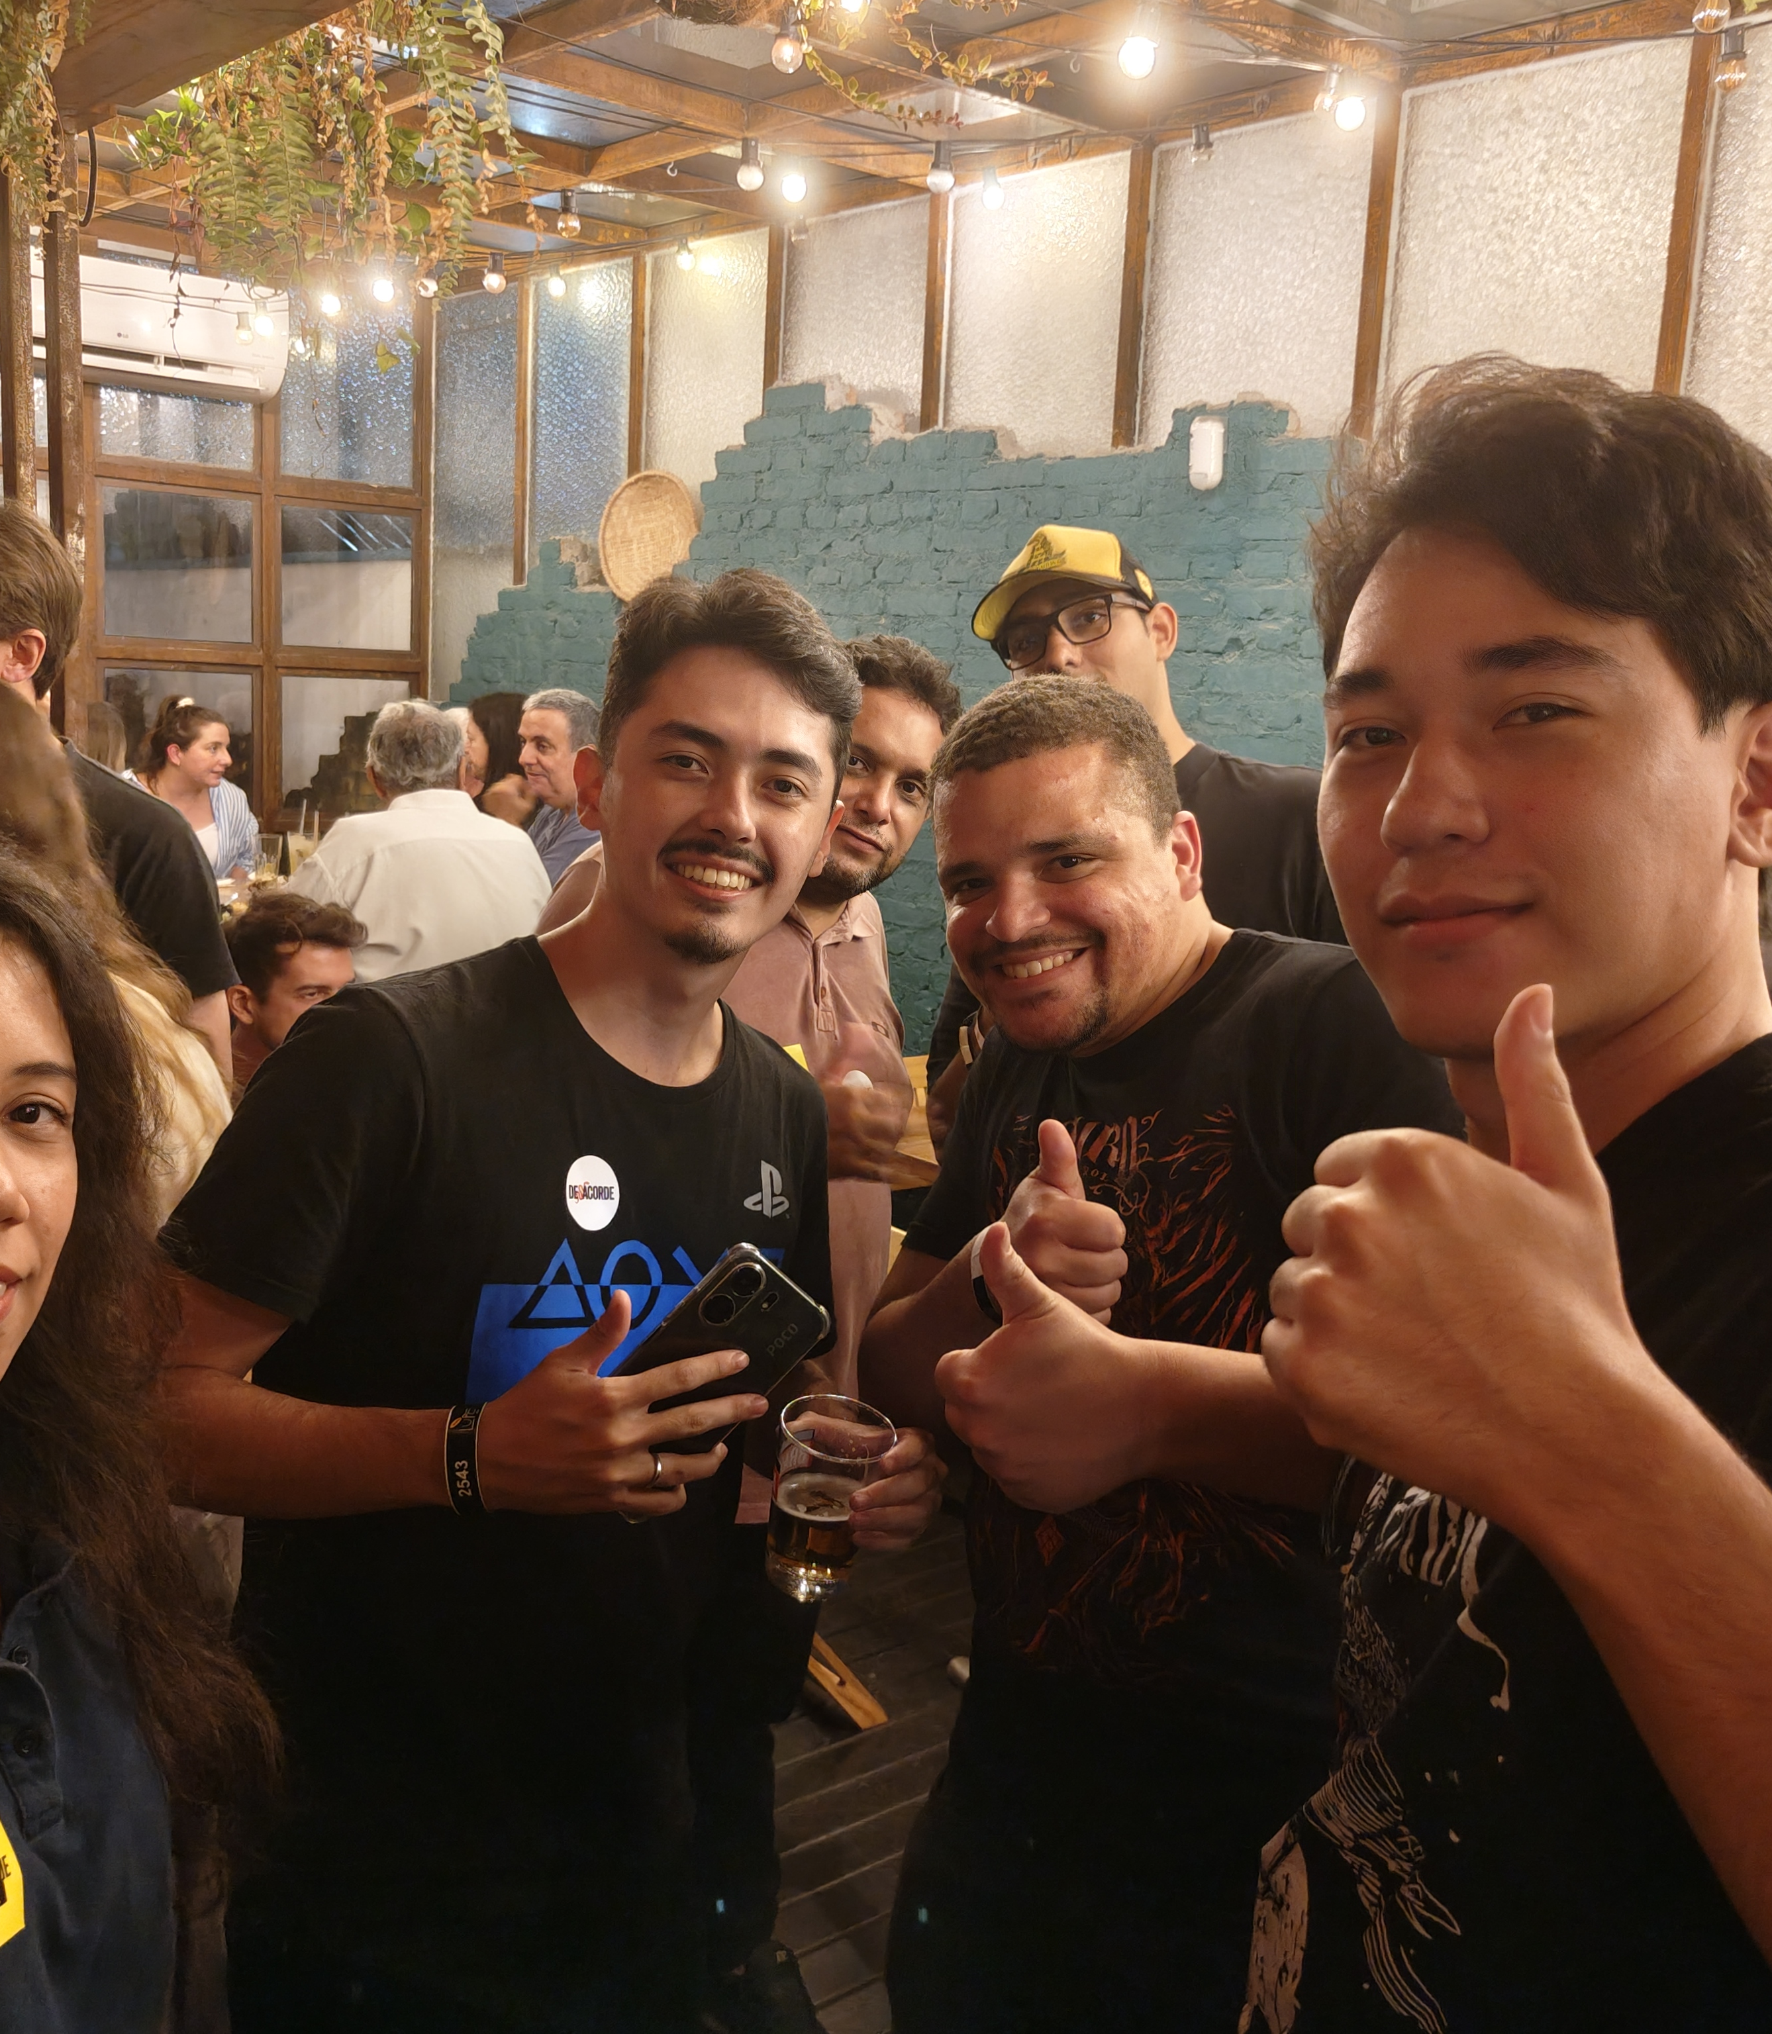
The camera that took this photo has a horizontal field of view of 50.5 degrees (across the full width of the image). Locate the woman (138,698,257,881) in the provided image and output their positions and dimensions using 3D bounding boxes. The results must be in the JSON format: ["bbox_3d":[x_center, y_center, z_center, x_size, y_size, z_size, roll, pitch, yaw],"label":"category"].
[{"bbox_3d":[-1.760,-0.184,4.850,0.460,1.240,0.660,-5,13,-38],"label":"woman"}]

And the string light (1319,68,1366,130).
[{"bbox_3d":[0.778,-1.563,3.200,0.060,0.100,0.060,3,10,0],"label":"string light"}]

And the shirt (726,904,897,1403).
[{"bbox_3d":[-0.180,0.120,1.840,0.470,0.670,0.290,-5,13,-38],"label":"shirt"}]

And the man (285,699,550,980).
[{"bbox_3d":[-0.980,0.001,3.830,0.540,1.280,0.680,-1,11,-22],"label":"man"}]

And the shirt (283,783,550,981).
[{"bbox_3d":[-0.930,-0.138,3.710,0.550,0.650,0.370,-1,11,-22],"label":"shirt"}]

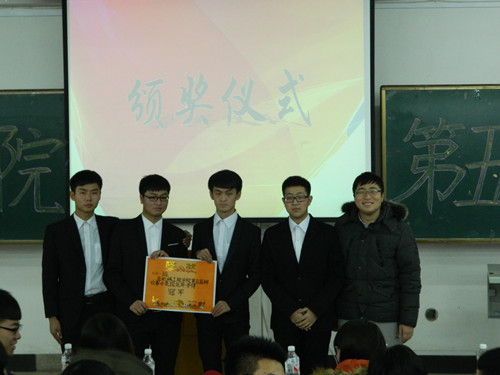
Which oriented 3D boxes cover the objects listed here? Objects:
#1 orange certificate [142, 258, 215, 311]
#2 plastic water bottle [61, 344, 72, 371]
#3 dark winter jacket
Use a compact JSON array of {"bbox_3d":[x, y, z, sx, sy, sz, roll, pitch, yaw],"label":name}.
[{"bbox_3d":[-0.403,0.567,7.030,0.420,0.305,0.015,4,1,-5],"label":"orange certificate"},{"bbox_3d":[-0.791,0.798,5.300,0.066,0.235,0.066,-1,2,0],"label":"plastic water bottle"},{"bbox_3d":[0.733,0.451,7.200,0.570,0.745,0.340,0,2,10],"label":"dark winter jacket"}]

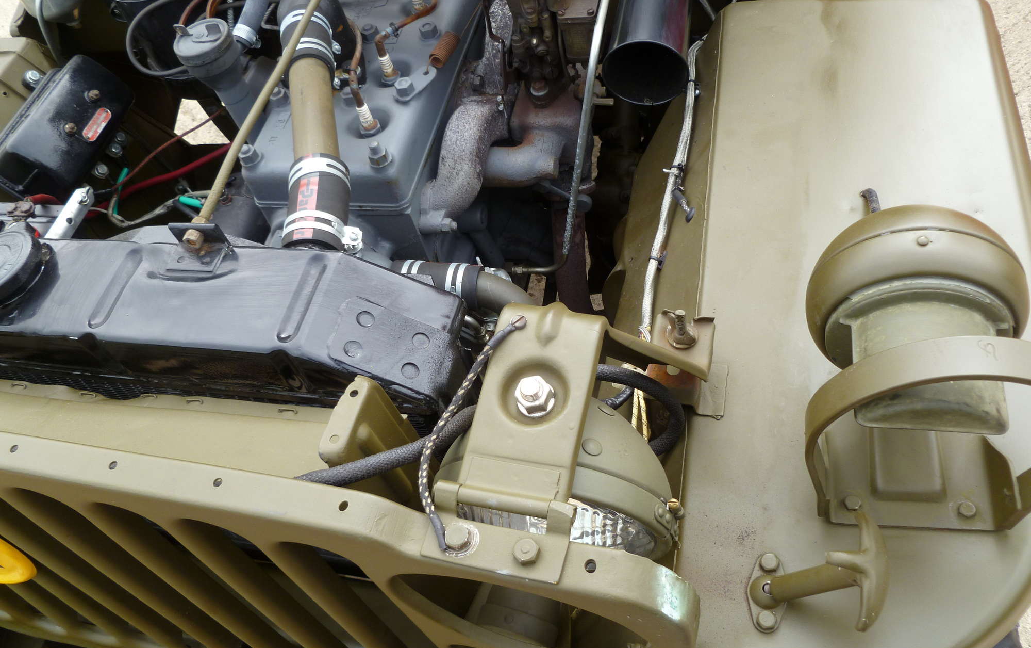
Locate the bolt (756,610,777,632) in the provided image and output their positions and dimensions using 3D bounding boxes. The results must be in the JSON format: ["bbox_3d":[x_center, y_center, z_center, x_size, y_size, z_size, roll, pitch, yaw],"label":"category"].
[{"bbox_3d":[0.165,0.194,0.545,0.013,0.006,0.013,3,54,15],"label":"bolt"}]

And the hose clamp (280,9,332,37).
[{"bbox_3d":[-0.206,-0.291,0.825,0.055,0.052,0.017,-13,50,2],"label":"hose clamp"}]

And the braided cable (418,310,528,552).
[{"bbox_3d":[-0.028,0.060,0.520,0.048,0.033,0.165,3,54,15],"label":"braided cable"}]

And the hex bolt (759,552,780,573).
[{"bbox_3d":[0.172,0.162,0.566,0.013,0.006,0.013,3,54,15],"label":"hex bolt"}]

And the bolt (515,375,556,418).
[{"bbox_3d":[0.012,0.043,0.497,0.022,0.019,0.022,3,54,15],"label":"bolt"}]

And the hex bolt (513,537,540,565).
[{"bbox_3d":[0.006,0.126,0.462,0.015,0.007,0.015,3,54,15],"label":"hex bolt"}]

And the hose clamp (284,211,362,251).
[{"bbox_3d":[-0.150,-0.066,0.645,0.062,0.053,0.018,-13,50,2],"label":"hose clamp"}]

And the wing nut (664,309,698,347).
[{"bbox_3d":[0.111,0.003,0.557,0.022,0.028,0.021,3,54,15],"label":"wing nut"}]

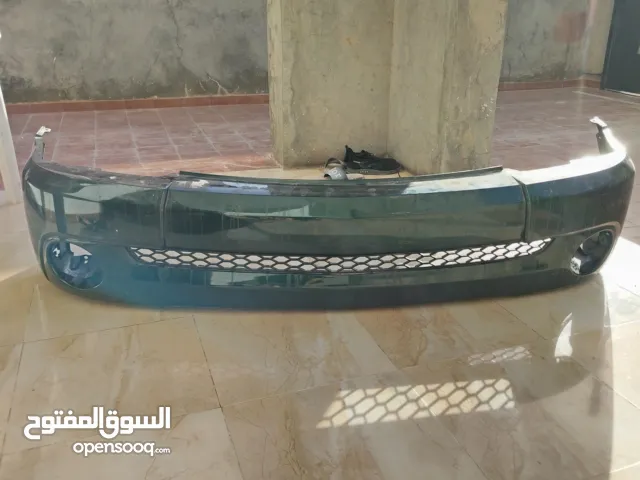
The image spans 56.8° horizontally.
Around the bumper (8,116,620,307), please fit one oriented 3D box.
[{"bbox_3d":[0.067,-0.093,1.751,1.801,0.394,0.535,-1,22,-4],"label":"bumper"}]

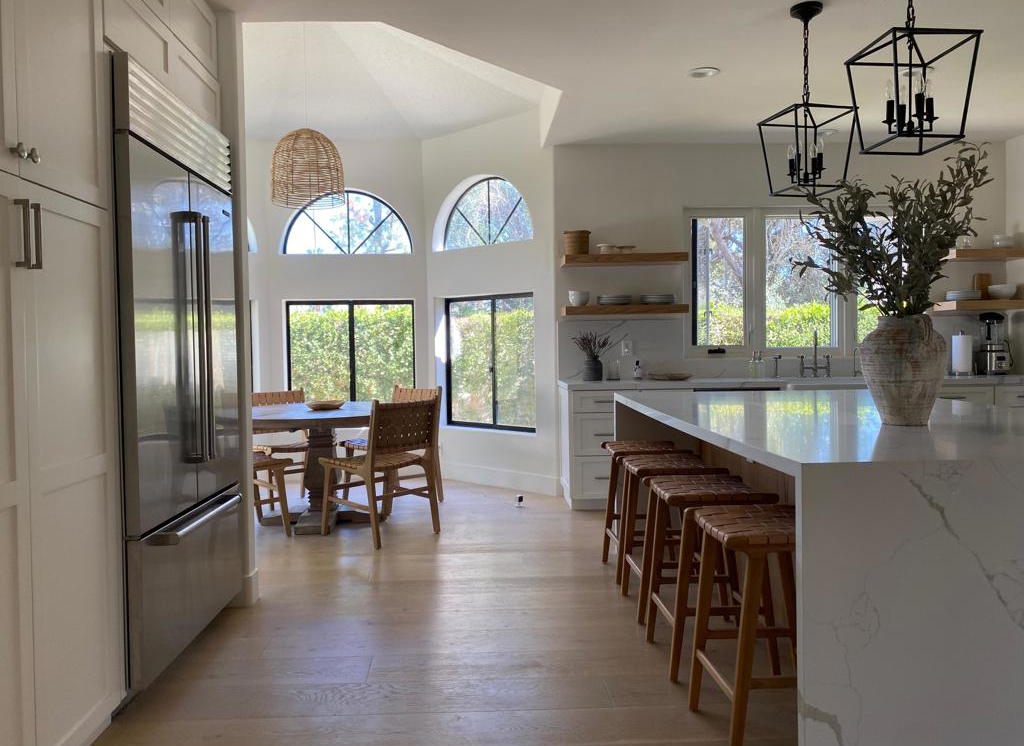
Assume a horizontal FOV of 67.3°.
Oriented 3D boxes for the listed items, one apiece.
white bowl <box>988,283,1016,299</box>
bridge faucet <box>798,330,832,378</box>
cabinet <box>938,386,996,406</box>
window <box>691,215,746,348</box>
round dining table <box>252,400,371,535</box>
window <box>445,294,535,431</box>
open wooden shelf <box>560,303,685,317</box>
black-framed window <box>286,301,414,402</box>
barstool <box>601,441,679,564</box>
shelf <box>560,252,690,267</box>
[{"bbox_3d":[3.834,-0.622,6.011,0.190,0.126,0.190,-1,2,0],"label":"white bowl"},{"bbox_3d":[2.349,-0.150,5.890,0.265,0.360,0.230,-1,2,-3],"label":"bridge faucet"},{"bbox_3d":[3.242,0.502,5.986,0.660,0.880,0.610,-1,2,-3],"label":"cabinet"},{"bbox_3d":[1.639,-0.723,6.098,0.452,1.055,0.100,-1,2,-3],"label":"window"},{"bbox_3d":[-1.298,0.631,5.223,1.385,0.762,1.385,-1,2,-3],"label":"round dining table"},{"bbox_3d":[-0.160,-0.085,6.790,1.170,1.190,0.100,1,3,42],"label":"window"},{"bbox_3d":[0.862,-0.480,5.894,0.920,0.063,0.295,-1,2,-3],"label":"open wooden shelf"},{"bbox_3d":[-1.503,-0.084,7.247,1.200,1.190,0.100,-1,2,-3],"label":"black-framed window"},{"bbox_3d":[0.701,0.706,3.973,0.420,0.654,0.420,-1,2,-3],"label":"barstool"},{"bbox_3d":[0.857,-0.864,5.880,0.920,0.065,0.295,-1,2,-3],"label":"shelf"}]

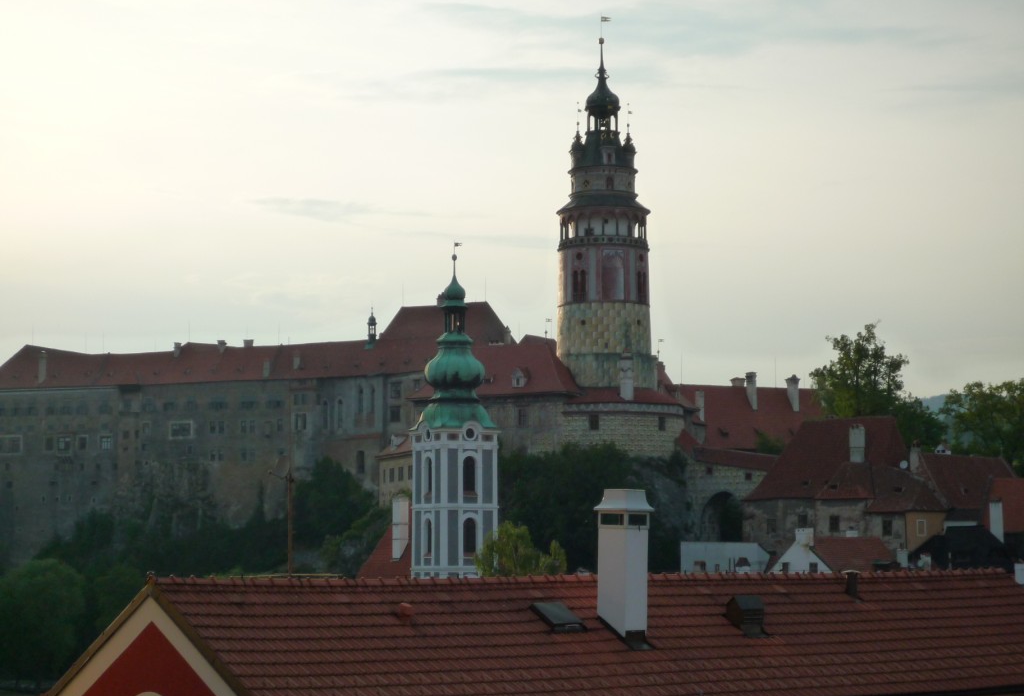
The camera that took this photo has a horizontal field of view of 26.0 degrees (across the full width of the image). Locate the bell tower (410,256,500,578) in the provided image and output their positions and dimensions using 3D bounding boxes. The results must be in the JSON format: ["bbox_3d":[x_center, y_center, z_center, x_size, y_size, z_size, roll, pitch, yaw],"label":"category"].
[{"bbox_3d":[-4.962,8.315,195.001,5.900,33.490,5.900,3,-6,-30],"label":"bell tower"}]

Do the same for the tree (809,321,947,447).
[{"bbox_3d":[45.670,6.622,278.431,16.000,19.730,14.500,0,-5,0],"label":"tree"}]

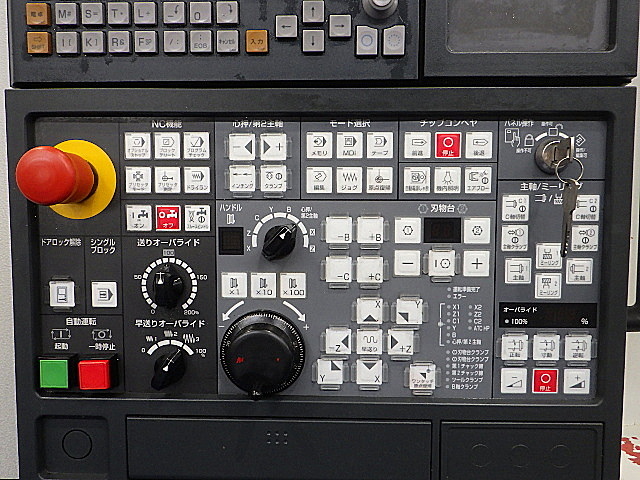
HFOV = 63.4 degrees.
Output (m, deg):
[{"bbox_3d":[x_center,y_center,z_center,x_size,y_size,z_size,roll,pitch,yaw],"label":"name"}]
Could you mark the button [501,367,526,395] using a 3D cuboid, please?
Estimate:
[{"bbox_3d":[0.146,0.106,0.393,0.019,0.019,0.008,0,3,2],"label":"button"}]

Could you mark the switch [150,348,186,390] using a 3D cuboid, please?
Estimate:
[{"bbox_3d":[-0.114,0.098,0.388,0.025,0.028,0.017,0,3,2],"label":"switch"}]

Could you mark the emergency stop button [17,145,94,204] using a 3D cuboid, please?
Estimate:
[{"bbox_3d":[-0.183,-0.044,0.363,0.040,0.040,0.042,0,3,2],"label":"emergency stop button"}]

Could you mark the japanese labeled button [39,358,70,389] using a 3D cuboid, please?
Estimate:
[{"bbox_3d":[-0.202,0.102,0.399,0.022,0.022,0.012,0,3,2],"label":"japanese labeled button"}]

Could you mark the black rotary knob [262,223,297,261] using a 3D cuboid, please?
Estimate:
[{"bbox_3d":[-0.029,0.002,0.378,0.025,0.026,0.018,0,4,1],"label":"black rotary knob"}]

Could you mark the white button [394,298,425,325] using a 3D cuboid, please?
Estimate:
[{"bbox_3d":[0.068,0.054,0.393,0.019,0.019,0.008,0,3,2],"label":"white button"}]

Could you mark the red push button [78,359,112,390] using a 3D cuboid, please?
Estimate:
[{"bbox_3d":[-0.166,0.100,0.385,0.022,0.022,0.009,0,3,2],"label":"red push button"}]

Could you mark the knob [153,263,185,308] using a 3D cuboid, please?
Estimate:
[{"bbox_3d":[-0.114,0.035,0.381,0.024,0.029,0.018,0,4,1],"label":"knob"}]

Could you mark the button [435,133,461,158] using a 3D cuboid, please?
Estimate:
[{"bbox_3d":[0.093,-0.069,0.377,0.019,0.019,0.006,0,4,1],"label":"button"}]

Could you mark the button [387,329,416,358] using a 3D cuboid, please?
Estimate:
[{"bbox_3d":[0.060,0.076,0.387,0.019,0.019,0.006,0,3,2],"label":"button"}]

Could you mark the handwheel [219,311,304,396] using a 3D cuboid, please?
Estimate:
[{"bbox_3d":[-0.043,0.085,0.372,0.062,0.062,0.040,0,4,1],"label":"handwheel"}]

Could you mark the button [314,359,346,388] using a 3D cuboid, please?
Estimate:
[{"bbox_3d":[0.008,0.100,0.397,0.019,0.019,0.008,0,3,2],"label":"button"}]

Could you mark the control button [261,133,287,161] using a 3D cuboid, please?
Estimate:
[{"bbox_3d":[-0.034,-0.069,0.388,0.019,0.019,0.008,0,3,2],"label":"control button"}]

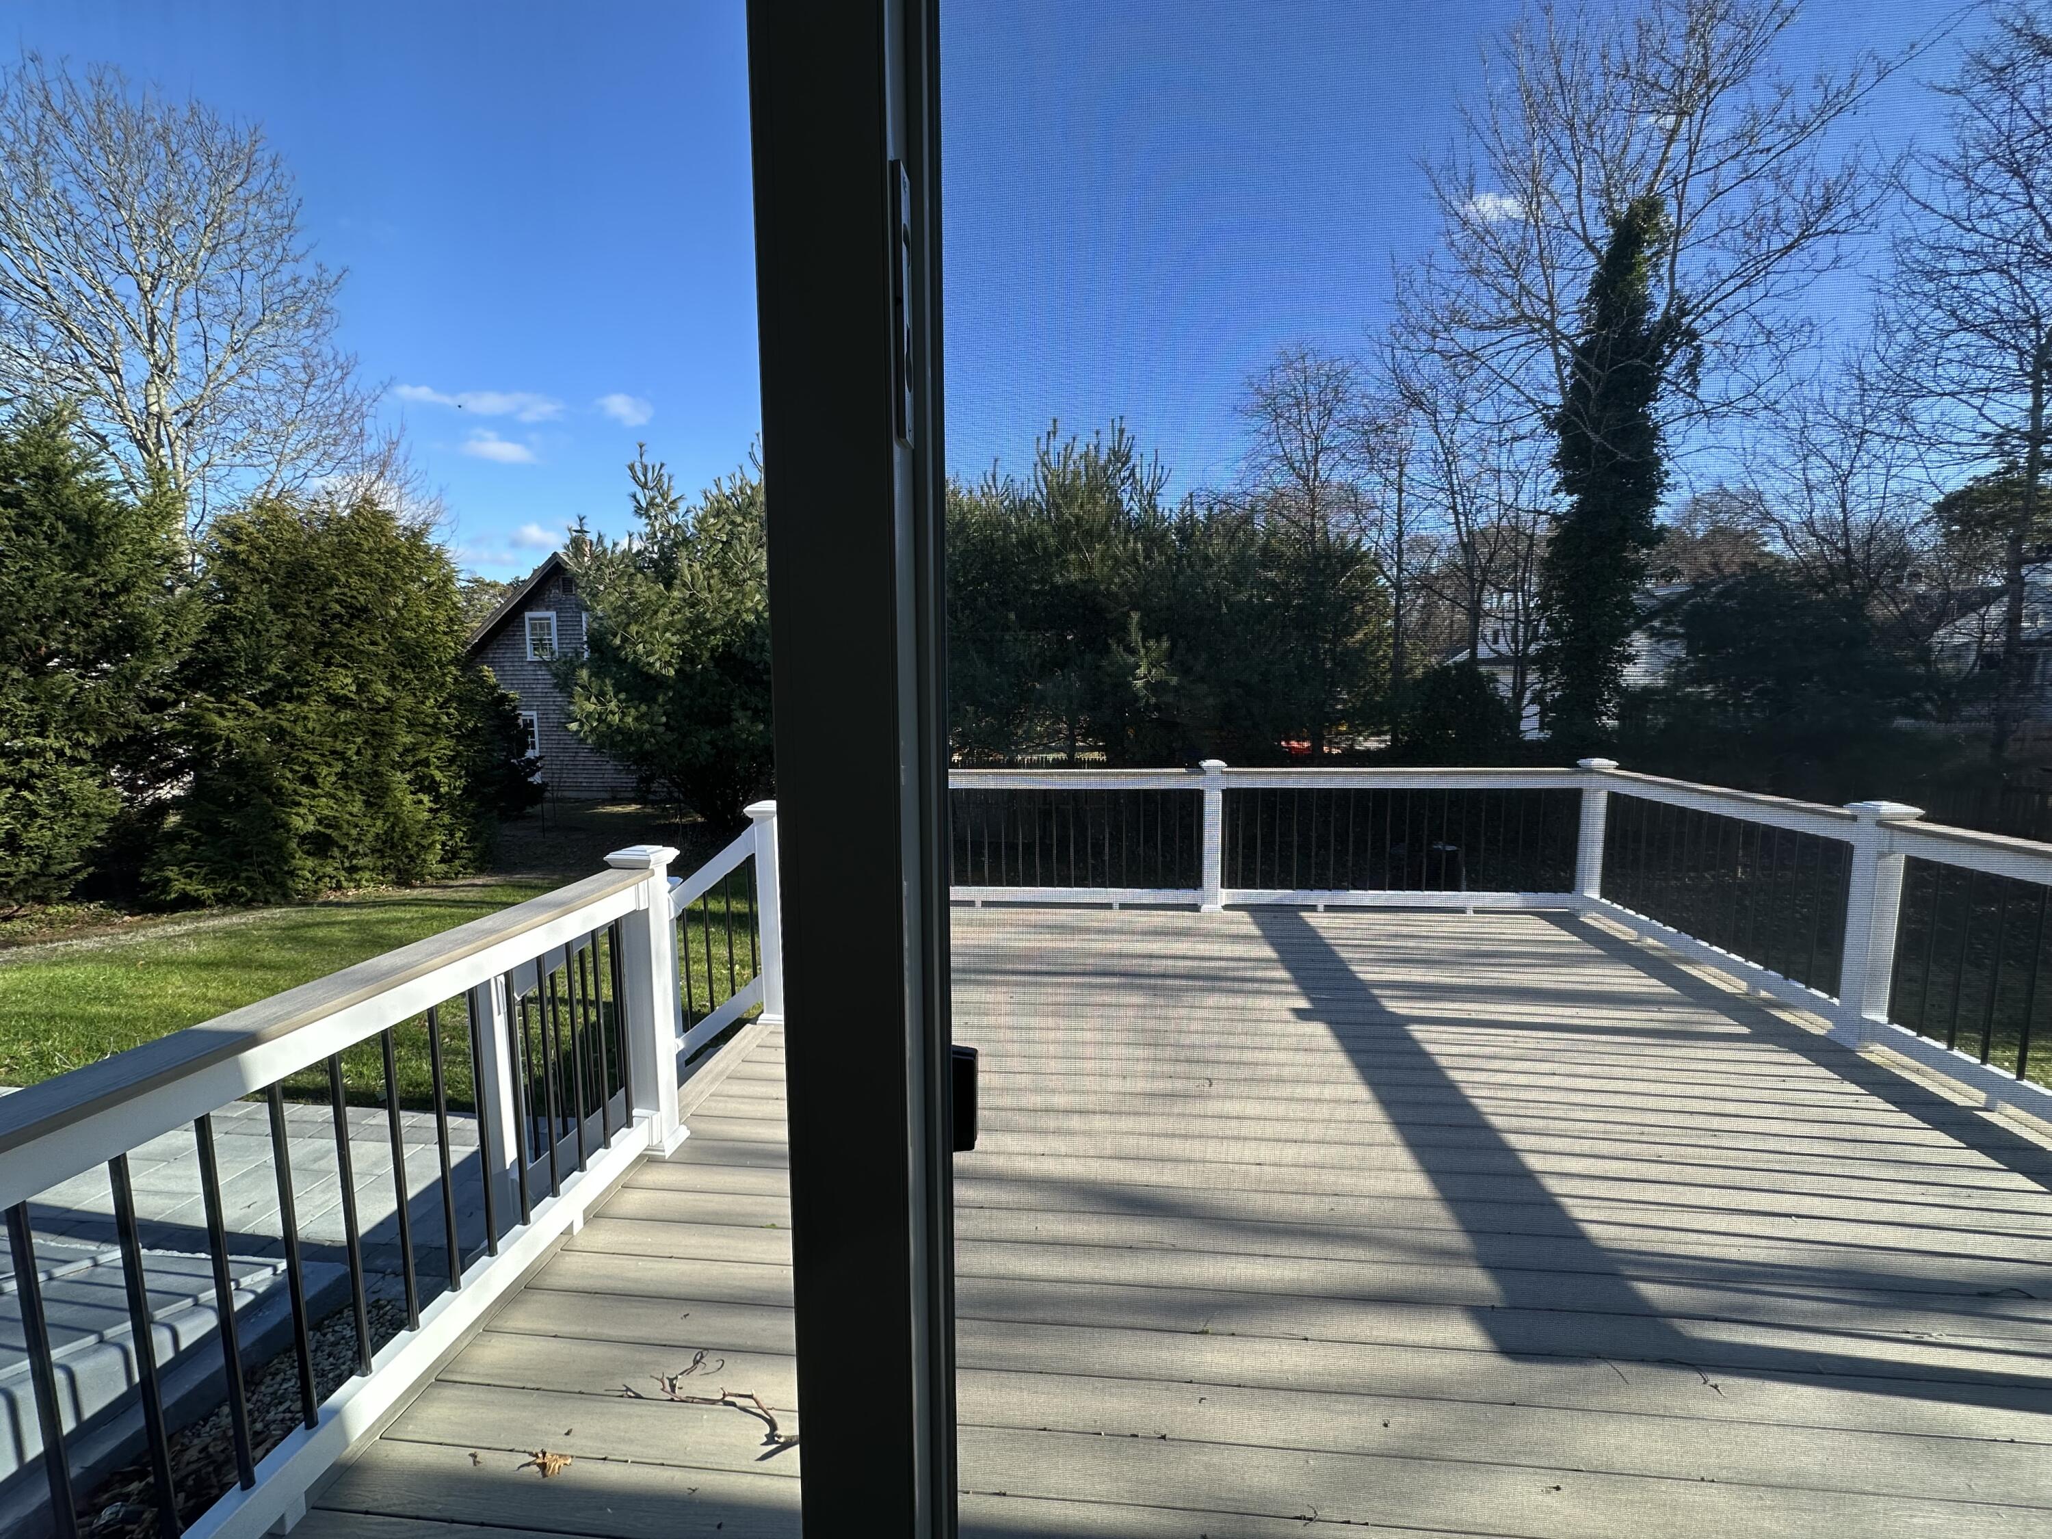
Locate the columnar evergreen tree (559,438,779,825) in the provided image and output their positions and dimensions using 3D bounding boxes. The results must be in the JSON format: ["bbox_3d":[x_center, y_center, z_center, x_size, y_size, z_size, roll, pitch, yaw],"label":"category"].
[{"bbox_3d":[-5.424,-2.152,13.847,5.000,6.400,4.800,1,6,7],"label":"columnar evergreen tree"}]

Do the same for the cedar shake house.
[{"bbox_3d":[-12.626,-3.182,27.697,7.800,7.300,8.500,1,6,7],"label":"cedar shake house"}]

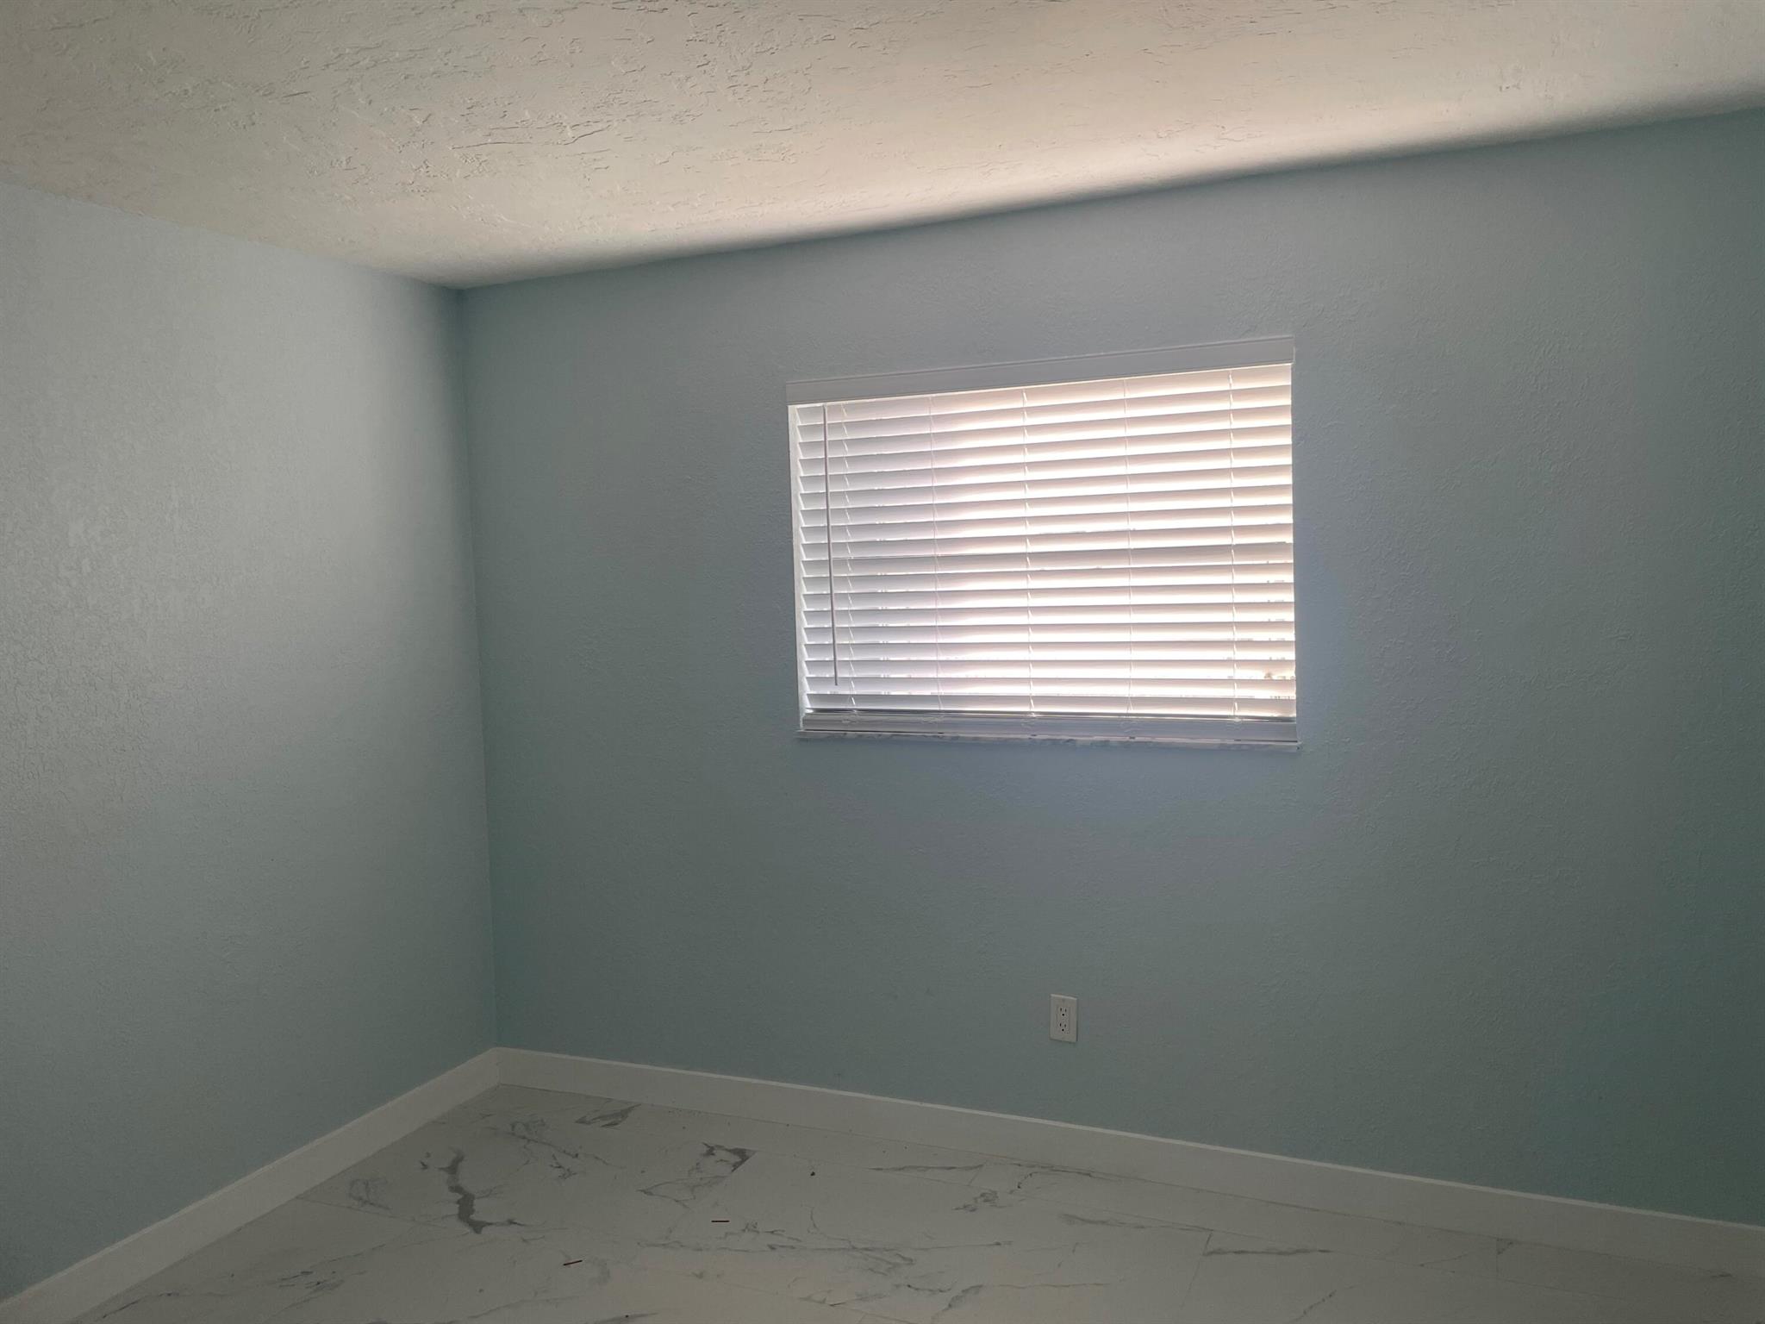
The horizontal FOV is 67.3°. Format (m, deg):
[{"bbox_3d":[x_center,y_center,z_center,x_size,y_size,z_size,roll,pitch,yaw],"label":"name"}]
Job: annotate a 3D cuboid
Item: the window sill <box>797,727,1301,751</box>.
[{"bbox_3d":[0.389,0.195,3.375,1.305,0.022,0.090,0,4,23],"label":"window sill"}]

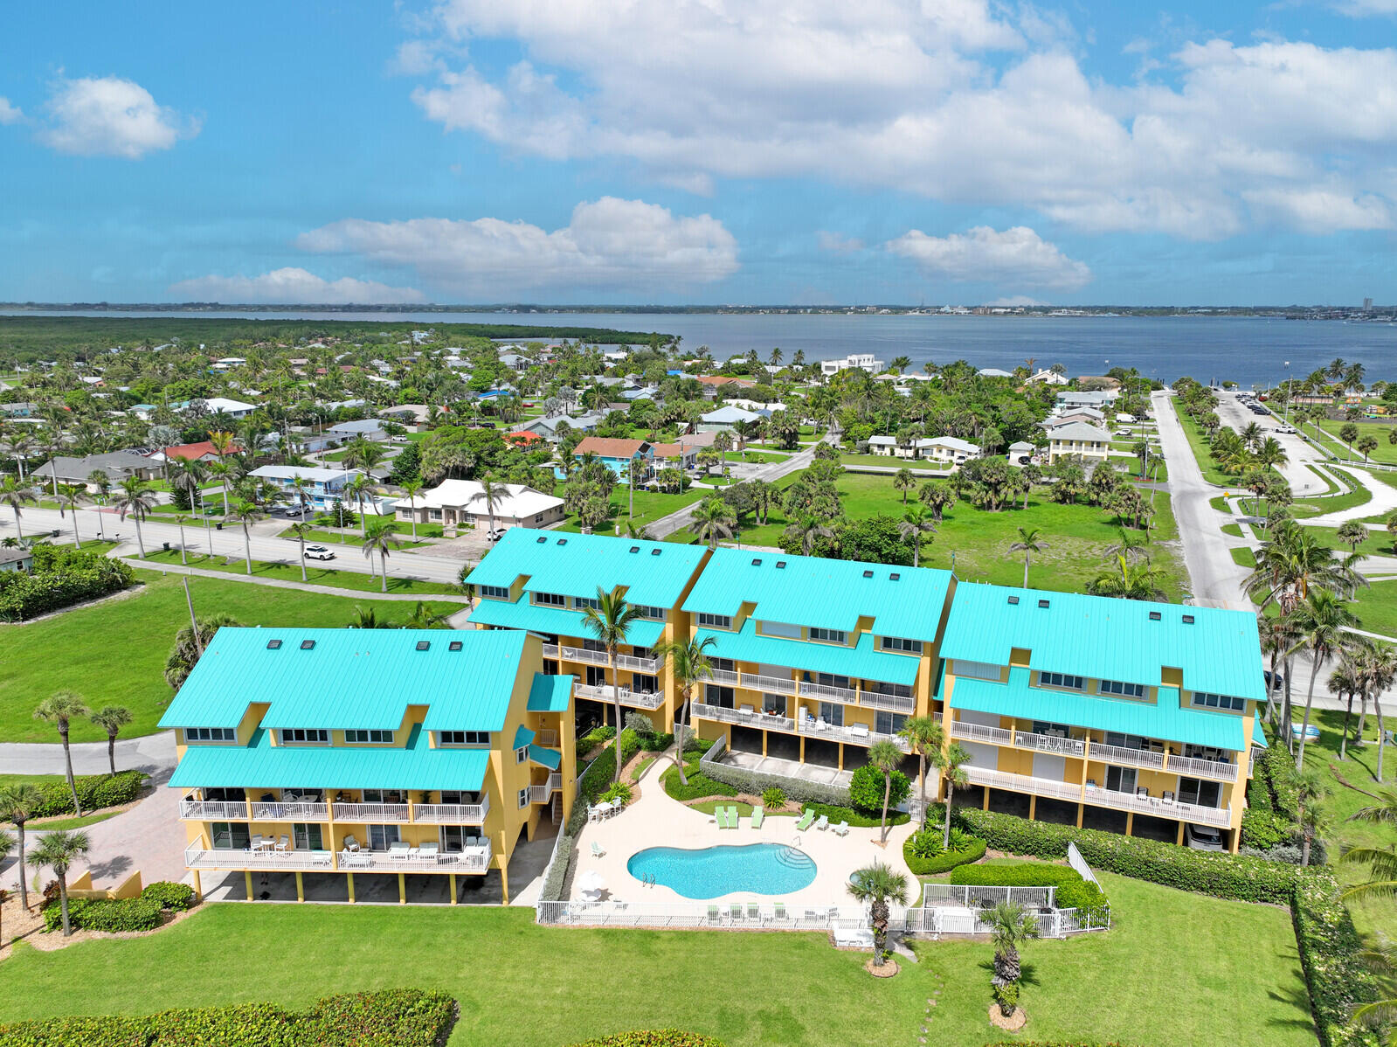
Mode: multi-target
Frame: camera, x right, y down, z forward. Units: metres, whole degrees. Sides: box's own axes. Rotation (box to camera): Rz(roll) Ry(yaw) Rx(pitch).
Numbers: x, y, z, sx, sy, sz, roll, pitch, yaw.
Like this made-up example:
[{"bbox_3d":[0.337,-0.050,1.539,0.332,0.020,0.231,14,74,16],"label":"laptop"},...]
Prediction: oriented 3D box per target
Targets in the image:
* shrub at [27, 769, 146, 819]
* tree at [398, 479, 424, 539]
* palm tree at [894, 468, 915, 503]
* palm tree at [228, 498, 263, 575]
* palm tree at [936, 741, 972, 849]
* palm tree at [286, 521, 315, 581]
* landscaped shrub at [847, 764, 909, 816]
[{"bbox_3d":[-42.115,18.627,66.815,6.900,1.200,3.000,-4,13,-18],"label":"shrub"},{"bbox_3d":[-41.246,-1.782,139.665,3.600,9.300,3.600,0,13,0],"label":"tree"},{"bbox_3d":[35.972,-6.508,169.735,3.817,6.450,3.817,0,13,0],"label":"palm tree"},{"bbox_3d":[-58.317,1.751,125.181,4.491,9.984,4.491,0,13,0],"label":"palm tree"},{"bbox_3d":[15.960,17.182,60.673,2.300,7.400,2.400,0,13,0],"label":"palm tree"},{"bbox_3d":[-49.258,3.509,120.259,3.500,7.500,3.500,0,13,0],"label":"palm tree"},{"bbox_3d":[12.108,18.032,65.378,4.100,3.650,3.900,0,13,0],"label":"landscaped shrub"}]

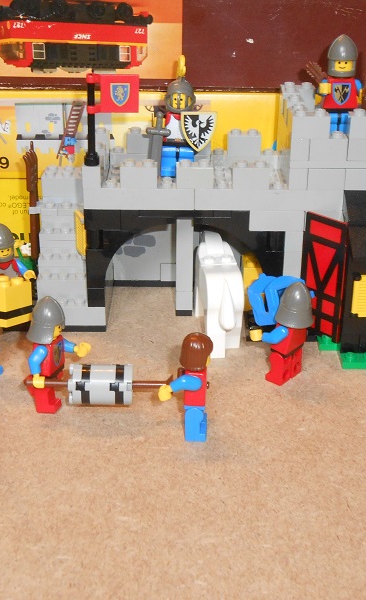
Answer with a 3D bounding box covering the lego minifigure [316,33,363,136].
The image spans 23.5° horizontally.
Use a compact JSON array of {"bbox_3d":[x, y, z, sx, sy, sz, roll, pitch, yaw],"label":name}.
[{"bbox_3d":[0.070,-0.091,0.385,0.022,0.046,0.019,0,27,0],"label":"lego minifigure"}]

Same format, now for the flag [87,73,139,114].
[{"bbox_3d":[-0.028,-0.085,0.361,0.021,0.016,0.004,0,27,-1],"label":"flag"}]

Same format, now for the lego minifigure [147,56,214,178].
[{"bbox_3d":[-0.001,-0.078,0.377,0.029,0.052,0.018,0,27,-1],"label":"lego minifigure"}]

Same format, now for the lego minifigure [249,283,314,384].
[{"bbox_3d":[0.044,0.012,0.365,0.018,0.045,0.024,28,38,35],"label":"lego minifigure"}]

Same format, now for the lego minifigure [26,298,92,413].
[{"bbox_3d":[-0.050,0.021,0.345,0.021,0.046,0.024,8,28,15],"label":"lego minifigure"}]

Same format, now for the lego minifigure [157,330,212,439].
[{"bbox_3d":[0.002,0.031,0.331,0.021,0.043,0.022,1,27,1],"label":"lego minifigure"}]

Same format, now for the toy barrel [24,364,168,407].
[{"bbox_3d":[-0.033,0.032,0.331,0.054,0.017,0.017,0,27,0],"label":"toy barrel"}]

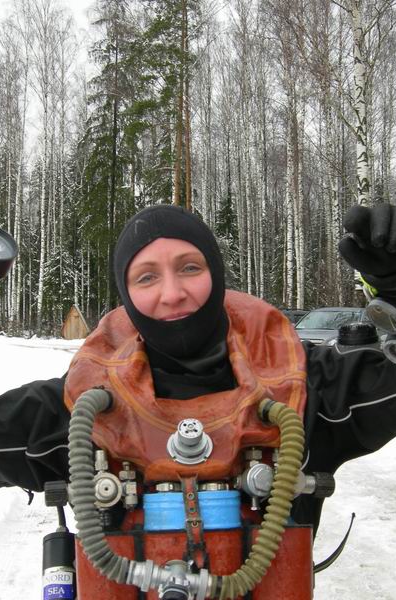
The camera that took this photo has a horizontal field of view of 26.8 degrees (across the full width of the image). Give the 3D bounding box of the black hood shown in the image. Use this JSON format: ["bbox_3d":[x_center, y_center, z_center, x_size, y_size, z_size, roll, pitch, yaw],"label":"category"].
[{"bbox_3d":[-0.040,-0.028,1.260,0.170,0.235,0.230,-9,-2,-5],"label":"black hood"}]

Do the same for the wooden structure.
[{"bbox_3d":[-7.362,1.322,50.000,1.600,2.150,1.500,0,-1,-14],"label":"wooden structure"}]

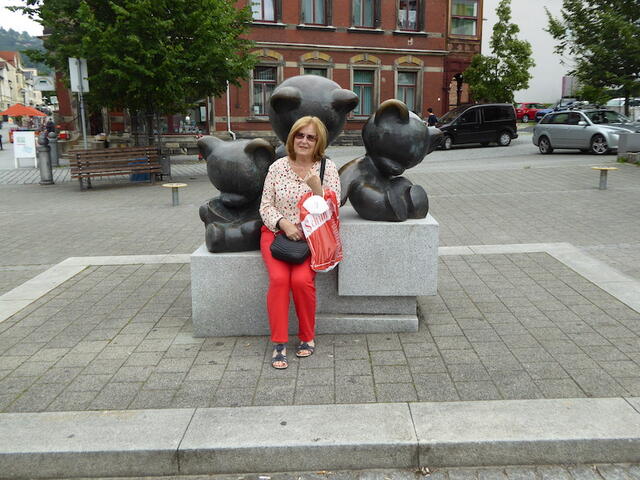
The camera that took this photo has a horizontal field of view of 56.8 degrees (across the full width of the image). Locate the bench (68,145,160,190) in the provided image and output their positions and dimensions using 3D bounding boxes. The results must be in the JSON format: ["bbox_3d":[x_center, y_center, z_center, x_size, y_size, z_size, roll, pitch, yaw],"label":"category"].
[{"bbox_3d":[-4.100,-1.434,11.812,1.800,0.800,0.580,-7,13,-21],"label":"bench"}]

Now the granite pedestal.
[{"bbox_3d":[-0.040,0.181,3.965,1.515,0.717,0.758,0,12,0],"label":"granite pedestal"}]

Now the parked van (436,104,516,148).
[{"bbox_3d":[6.660,-5.094,26.317,4.400,1.820,1.800,-3,12,-12],"label":"parked van"}]

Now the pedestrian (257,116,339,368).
[{"bbox_3d":[-0.096,-0.035,3.433,0.485,1.333,0.758,1,12,3],"label":"pedestrian"}]

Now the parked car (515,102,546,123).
[{"bbox_3d":[16.450,-9.794,45.662,4.200,1.470,1.760,-6,14,-26],"label":"parked car"}]

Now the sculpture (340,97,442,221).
[{"bbox_3d":[0.439,-0.524,3.782,0.657,0.768,0.525,4,13,19],"label":"sculpture"}]

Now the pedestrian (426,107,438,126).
[{"bbox_3d":[5.119,-5.130,26.821,0.420,1.700,0.500,10,16,40],"label":"pedestrian"}]

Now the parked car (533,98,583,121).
[{"bbox_3d":[16.600,-8.419,38.695,4.400,1.650,1.830,-5,13,-22],"label":"parked car"}]

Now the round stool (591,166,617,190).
[{"bbox_3d":[4.588,-0.978,9.507,0.430,0.345,0.430,0,12,0],"label":"round stool"}]

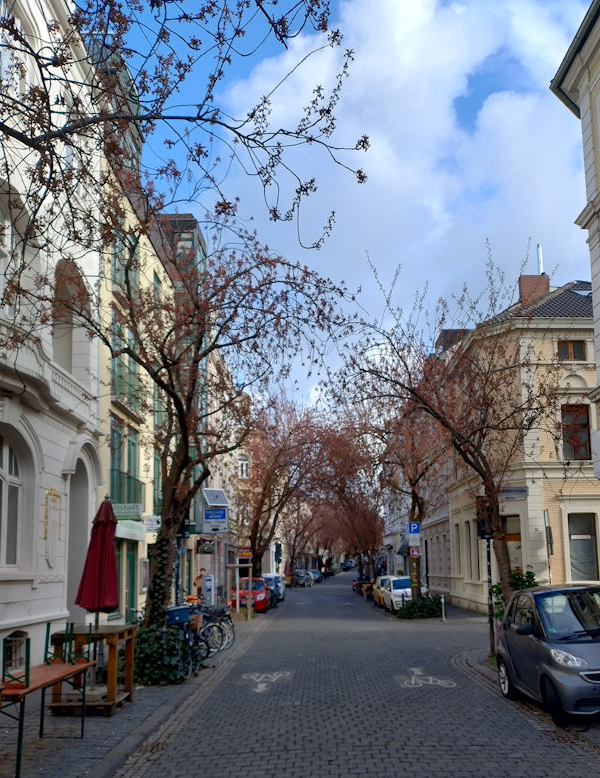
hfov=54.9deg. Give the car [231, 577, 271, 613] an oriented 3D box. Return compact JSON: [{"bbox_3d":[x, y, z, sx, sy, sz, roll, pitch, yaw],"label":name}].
[{"bbox_3d":[-2.277,10.065,28.322,1.660,1.500,3.650,-1,-17,2],"label":"car"}]

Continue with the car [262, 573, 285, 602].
[{"bbox_3d":[-1.768,12.594,36.831,1.770,1.560,4.100,-1,-17,2],"label":"car"}]

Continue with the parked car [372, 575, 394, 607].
[{"bbox_3d":[5.092,11.028,31.727,1.760,1.530,4.200,-1,-17,2],"label":"parked car"}]

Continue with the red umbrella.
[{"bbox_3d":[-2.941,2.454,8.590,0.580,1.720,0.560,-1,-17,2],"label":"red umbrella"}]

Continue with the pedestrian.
[{"bbox_3d":[-4.079,8.356,23.664,0.520,1.780,0.380,8,-19,-25],"label":"pedestrian"}]

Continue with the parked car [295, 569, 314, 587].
[{"bbox_3d":[0.522,18.254,55.728,1.780,1.540,4.200,-2,-17,3],"label":"parked car"}]

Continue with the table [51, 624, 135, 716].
[{"bbox_3d":[-2.865,3.934,8.098,0.860,1.000,0.900,-1,-17,2],"label":"table"}]

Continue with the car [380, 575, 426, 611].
[{"bbox_3d":[4.923,9.711,27.422,1.660,1.500,3.700,-1,-17,2],"label":"car"}]

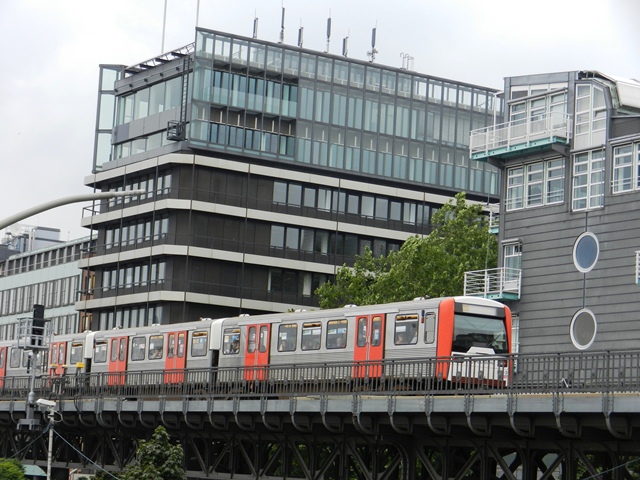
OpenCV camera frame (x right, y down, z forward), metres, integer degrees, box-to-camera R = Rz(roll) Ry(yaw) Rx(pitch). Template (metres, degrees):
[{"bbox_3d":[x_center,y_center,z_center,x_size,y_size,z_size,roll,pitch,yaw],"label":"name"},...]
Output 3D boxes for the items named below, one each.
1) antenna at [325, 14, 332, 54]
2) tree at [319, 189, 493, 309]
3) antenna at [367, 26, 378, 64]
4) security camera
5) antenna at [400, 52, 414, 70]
[{"bbox_3d":[0.663,-15.646,128.222,0.360,2.750,0.360,3,-7,0],"label":"antenna"},{"bbox_3d":[5.535,6.662,83.000,11.500,18.000,10.500,2,-7,6],"label":"tree"},{"bbox_3d":[4.066,-15.062,130.296,0.750,2.650,0.500,0,-8,21],"label":"antenna"},{"bbox_3d":[-5.202,3.106,32.000,0.360,0.120,0.130,7,-6,16],"label":"security camera"},{"bbox_3d":[6.865,-14.005,132.004,0.800,1.250,0.700,8,-9,-31],"label":"antenna"}]

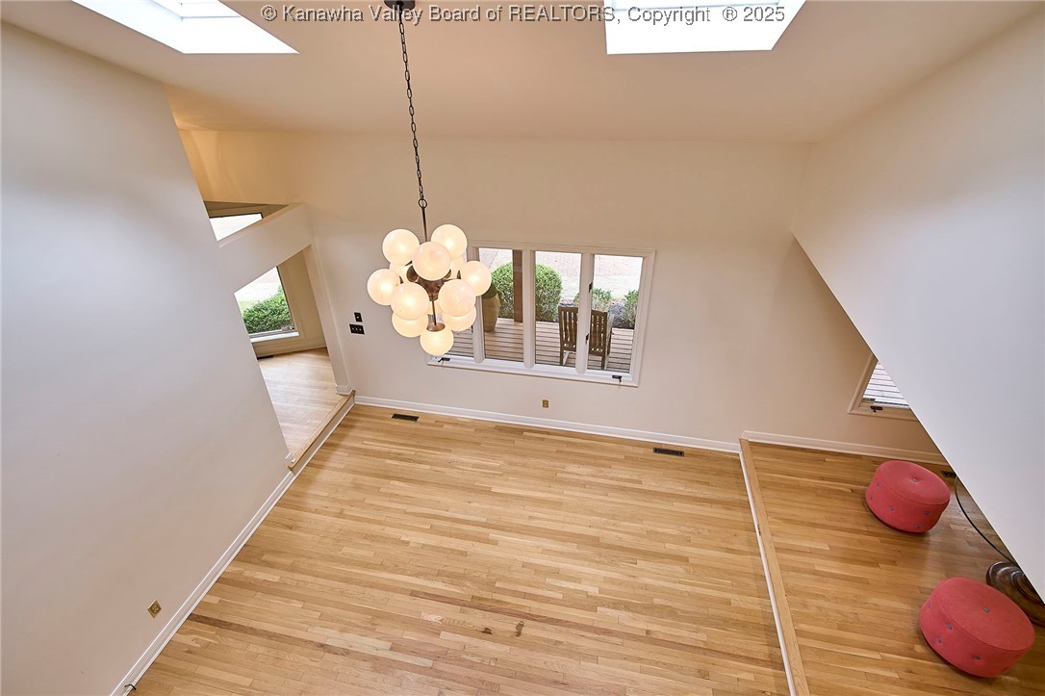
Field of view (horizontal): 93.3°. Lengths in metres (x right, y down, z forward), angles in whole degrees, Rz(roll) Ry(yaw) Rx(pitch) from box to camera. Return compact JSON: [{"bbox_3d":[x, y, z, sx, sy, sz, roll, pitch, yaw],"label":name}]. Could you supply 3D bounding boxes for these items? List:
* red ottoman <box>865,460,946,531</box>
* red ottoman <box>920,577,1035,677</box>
[{"bbox_3d":[3.561,1.361,4.572,0.545,0.400,0.545,6,33,11],"label":"red ottoman"},{"bbox_3d":[3.260,1.997,3.562,0.545,0.400,0.545,6,33,11],"label":"red ottoman"}]

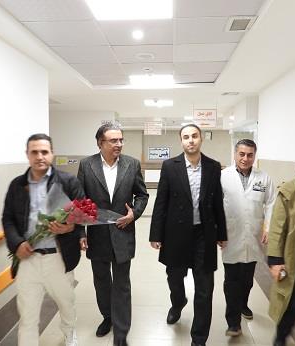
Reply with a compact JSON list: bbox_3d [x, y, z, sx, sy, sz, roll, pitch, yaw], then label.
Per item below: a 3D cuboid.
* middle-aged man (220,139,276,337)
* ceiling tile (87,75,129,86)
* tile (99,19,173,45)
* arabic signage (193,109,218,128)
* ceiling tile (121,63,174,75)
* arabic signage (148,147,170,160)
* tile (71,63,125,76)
[{"bbox_3d":[0.900,0.548,2.936,0.530,1.703,0.480,1,4,9],"label":"middle-aged man"},{"bbox_3d":[-0.542,-1.320,4.546,0.600,0.020,0.600,0,4,4],"label":"ceiling tile"},{"bbox_3d":[-0.071,-1.199,2.727,0.600,0.020,0.600,0,4,4],"label":"tile"},{"bbox_3d":[1.015,-0.957,5.641,0.432,0.351,0.030,0,4,4],"label":"arabic signage"},{"bbox_3d":[0.014,-1.277,3.911,0.600,0.020,0.600,0,4,4],"label":"ceiling tile"},{"bbox_3d":[0.301,-0.484,8.185,0.551,0.339,0.030,0,4,4],"label":"arabic signage"},{"bbox_3d":[-0.584,-1.281,3.954,0.600,0.020,0.600,0,4,4],"label":"tile"}]

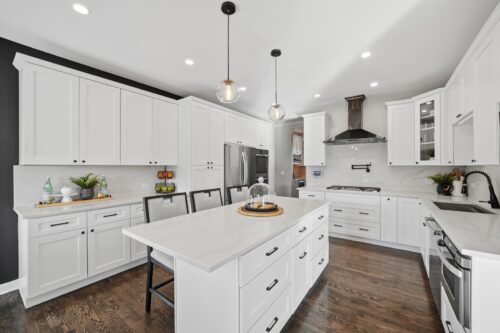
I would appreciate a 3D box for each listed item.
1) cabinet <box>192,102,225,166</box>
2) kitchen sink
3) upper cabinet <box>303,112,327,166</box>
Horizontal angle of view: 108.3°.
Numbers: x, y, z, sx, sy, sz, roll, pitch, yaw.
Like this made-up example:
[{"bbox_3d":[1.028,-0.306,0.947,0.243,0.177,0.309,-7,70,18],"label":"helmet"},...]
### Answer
[{"bbox_3d":[-1.000,-0.565,3.631,0.560,1.130,0.760,0,0,37],"label":"cabinet"},{"bbox_3d":[2.448,0.580,2.110,0.420,0.220,0.530,0,0,33],"label":"kitchen sink"},{"bbox_3d":[1.495,-0.570,4.080,0.470,1.110,0.340,0,0,33],"label":"upper cabinet"}]

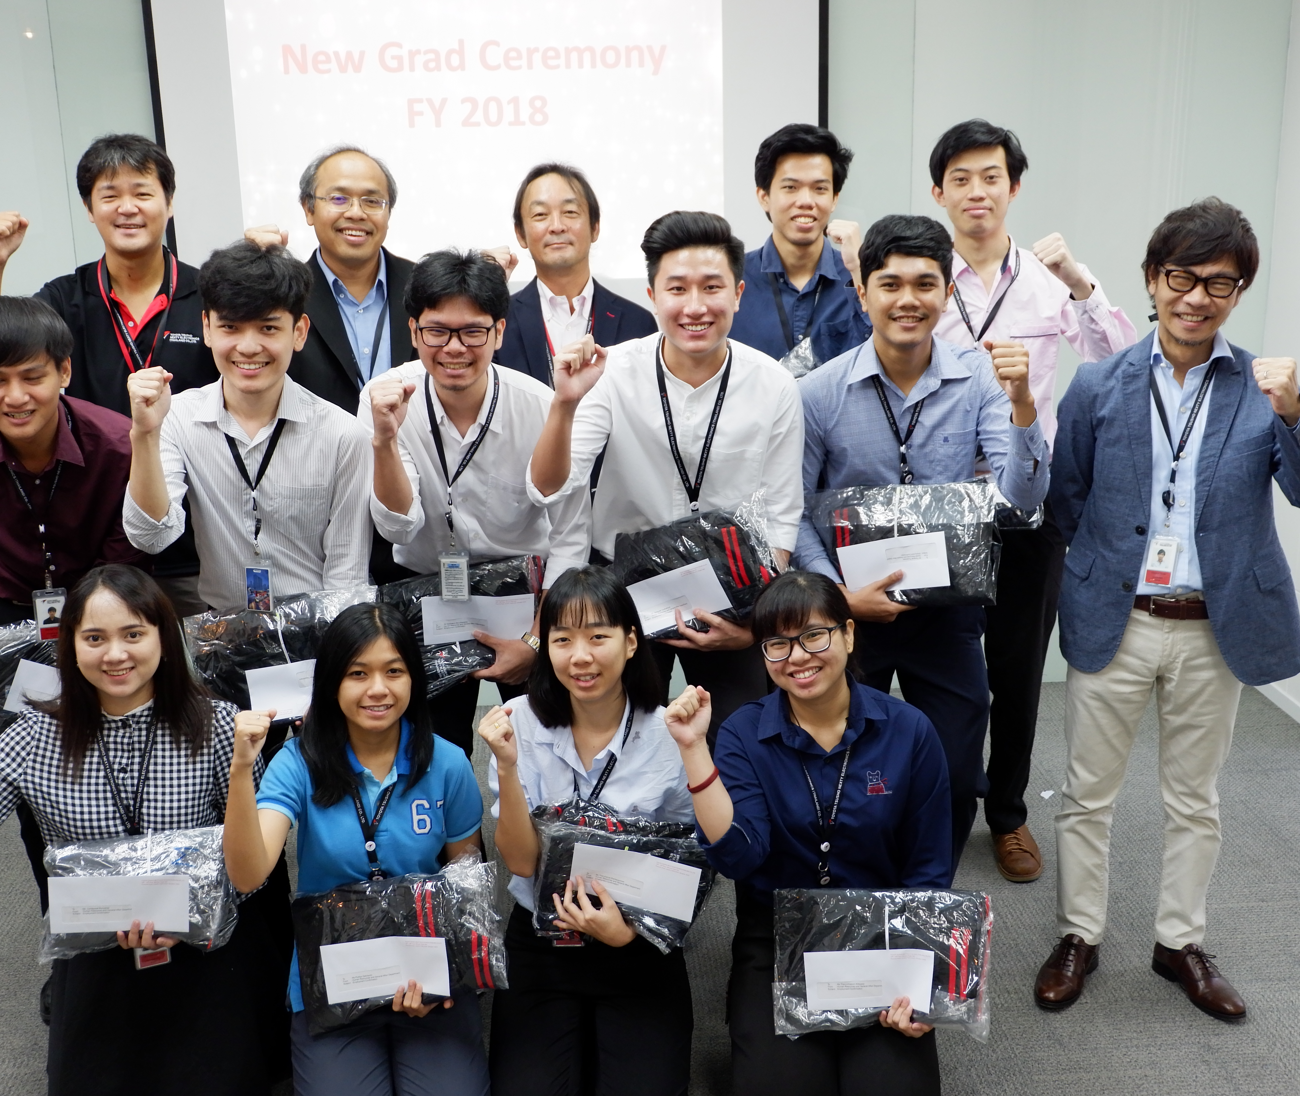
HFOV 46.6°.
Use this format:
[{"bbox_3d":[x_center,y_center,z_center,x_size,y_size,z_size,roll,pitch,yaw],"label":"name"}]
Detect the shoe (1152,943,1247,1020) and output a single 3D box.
[{"bbox_3d":[1.163,0.899,3.201,0.100,0.100,0.272,-7,15,-19],"label":"shoe"}]

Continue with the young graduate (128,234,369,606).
[{"bbox_3d":[-0.721,0.197,2.999,0.480,1.620,0.500,-4,15,-12],"label":"young graduate"}]

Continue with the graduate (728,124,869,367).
[{"bbox_3d":[0.349,-0.049,3.543,0.530,1.800,0.430,0,15,6],"label":"graduate"}]

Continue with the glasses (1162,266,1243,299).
[{"bbox_3d":[1.030,-0.499,2.813,0.143,0.047,0.143,12,25,16],"label":"glasses"}]

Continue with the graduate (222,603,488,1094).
[{"bbox_3d":[-0.462,0.570,2.666,0.450,1.060,0.620,-3,15,-8],"label":"graduate"}]

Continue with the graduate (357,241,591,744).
[{"bbox_3d":[-0.331,0.176,3.120,0.480,1.590,0.550,-3,15,-6],"label":"graduate"}]

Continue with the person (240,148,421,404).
[{"bbox_3d":[-0.661,-0.019,3.511,0.500,1.770,0.420,-3,15,-8],"label":"person"}]

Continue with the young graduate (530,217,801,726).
[{"bbox_3d":[0.048,0.143,3.188,0.570,1.620,0.520,-2,15,-3],"label":"young graduate"}]

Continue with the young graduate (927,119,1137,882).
[{"bbox_3d":[0.863,-0.083,3.610,0.570,1.810,0.430,1,15,9],"label":"young graduate"}]

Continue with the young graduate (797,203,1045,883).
[{"bbox_3d":[0.548,0.136,3.190,0.550,1.610,0.520,0,15,7],"label":"young graduate"}]

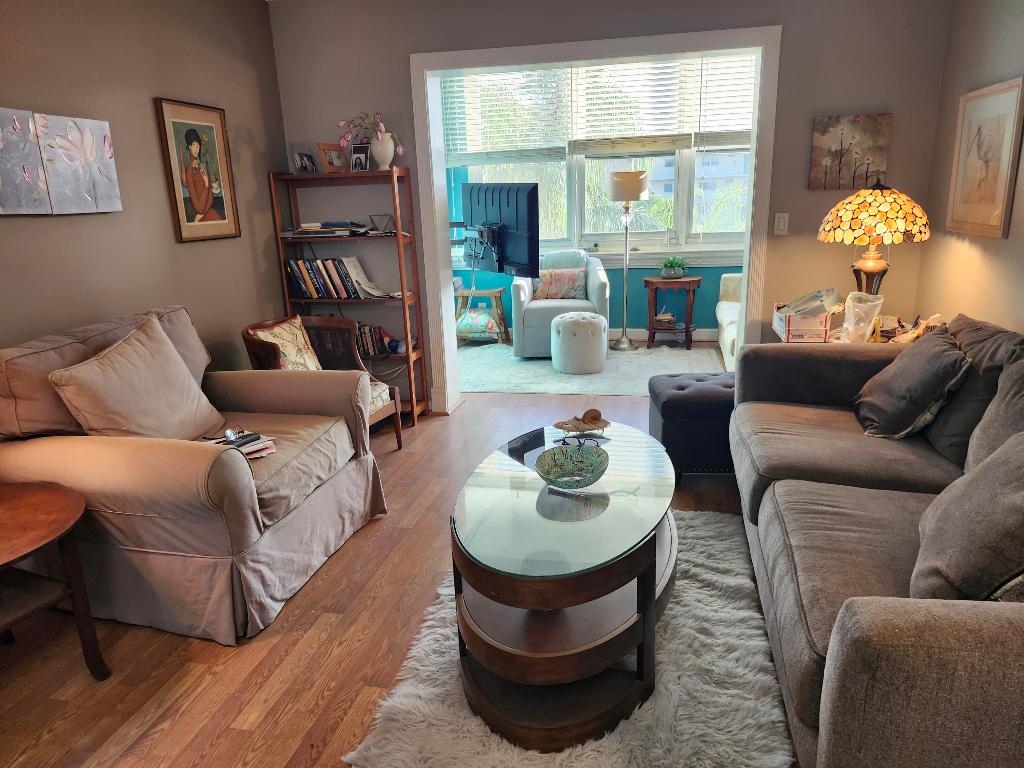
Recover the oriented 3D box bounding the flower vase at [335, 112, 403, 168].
[{"bbox_3d":[-0.811,-1.386,3.912,0.407,0.310,0.240,1,16,12],"label":"flower vase"}]

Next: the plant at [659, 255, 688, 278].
[{"bbox_3d":[1.426,-1.018,5.962,0.234,0.200,0.220,1,16,12],"label":"plant"}]

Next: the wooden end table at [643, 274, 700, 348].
[{"bbox_3d":[1.425,-0.632,6.070,0.510,0.609,0.387,1,16,12],"label":"wooden end table"}]

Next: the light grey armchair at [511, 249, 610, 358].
[{"bbox_3d":[0.467,-0.710,5.979,0.821,0.876,0.774,0,15,9],"label":"light grey armchair"}]

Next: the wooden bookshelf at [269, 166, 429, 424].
[{"bbox_3d":[-0.983,-0.522,4.218,0.814,1.538,0.220,1,16,12],"label":"wooden bookshelf"}]

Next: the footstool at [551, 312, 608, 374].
[{"bbox_3d":[0.544,-0.346,5.447,0.451,0.447,0.451,1,16,12],"label":"footstool"}]

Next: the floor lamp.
[{"bbox_3d":[1.023,-1.067,5.982,0.334,1.522,0.334,1,16,12],"label":"floor lamp"}]

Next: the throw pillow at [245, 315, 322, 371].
[{"bbox_3d":[-1.173,-0.141,3.611,0.140,0.427,0.434,-18,9,22],"label":"throw pillow"}]

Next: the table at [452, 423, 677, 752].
[{"bbox_3d":[0.197,0.527,2.212,0.654,0.481,1.208,2,16,15],"label":"table"}]

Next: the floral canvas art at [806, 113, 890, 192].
[{"bbox_3d":[1.746,-1.195,3.515,0.380,0.370,0.032,1,16,12],"label":"floral canvas art"}]

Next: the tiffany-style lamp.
[{"bbox_3d":[1.774,-0.609,3.376,0.511,0.761,0.511,1,16,12],"label":"tiffany-style lamp"}]

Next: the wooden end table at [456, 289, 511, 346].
[{"bbox_3d":[-0.298,-0.648,6.521,0.547,0.527,0.334,1,16,12],"label":"wooden end table"}]

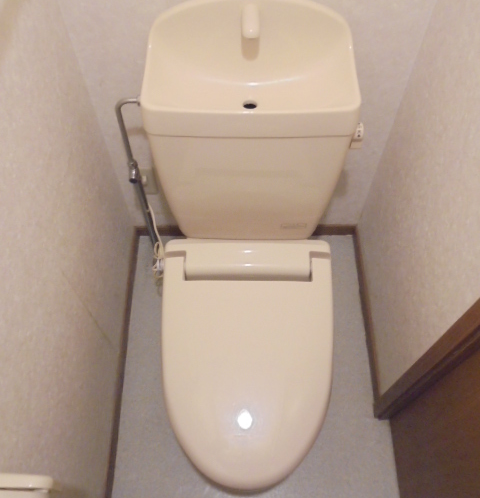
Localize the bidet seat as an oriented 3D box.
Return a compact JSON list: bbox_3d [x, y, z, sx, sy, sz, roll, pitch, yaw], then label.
[{"bbox_3d":[0.015,0.239,1.079,0.385,0.095,0.547,0,60,0],"label":"bidet seat"}]

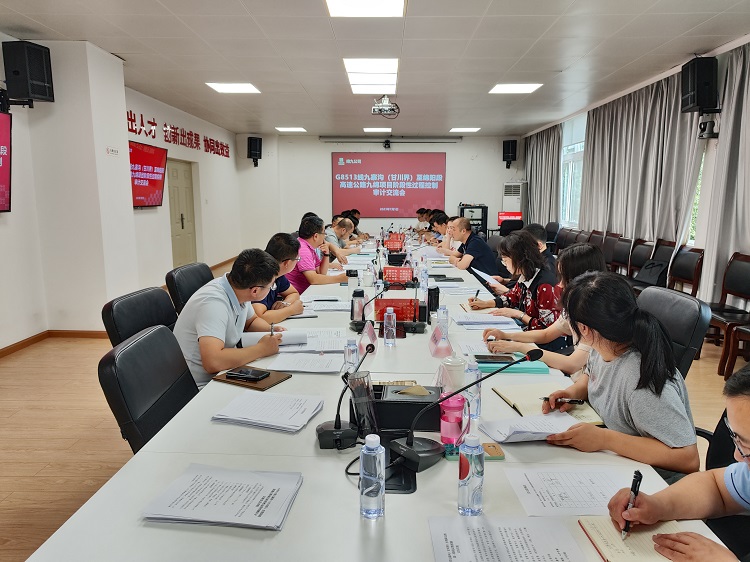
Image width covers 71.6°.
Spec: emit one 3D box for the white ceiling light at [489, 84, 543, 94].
[{"bbox_3d":[1.863,-2.555,6.900,0.600,0.020,0.600,0,9,1],"label":"white ceiling light"}]

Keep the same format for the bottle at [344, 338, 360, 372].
[{"bbox_3d":[-0.085,0.306,1.925,0.055,0.177,0.055,0,8,1],"label":"bottle"}]

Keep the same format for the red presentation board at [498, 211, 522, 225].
[{"bbox_3d":[2.955,-1.341,11.335,0.530,0.310,0.050,1,9,2],"label":"red presentation board"}]

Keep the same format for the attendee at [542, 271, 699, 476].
[{"bbox_3d":[0.753,0.582,1.590,0.560,1.233,0.540,0,9,-3],"label":"attendee"}]

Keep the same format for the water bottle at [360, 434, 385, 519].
[{"bbox_3d":[-0.005,0.425,1.130,0.053,0.183,0.053,1,9,2],"label":"water bottle"}]

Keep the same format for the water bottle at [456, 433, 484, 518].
[{"bbox_3d":[0.212,0.419,1.138,0.057,0.177,0.057,0,8,1],"label":"water bottle"}]

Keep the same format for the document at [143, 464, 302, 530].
[{"bbox_3d":[-0.336,0.493,1.203,0.295,0.014,0.210,2,9,9],"label":"document"}]

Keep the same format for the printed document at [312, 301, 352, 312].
[{"bbox_3d":[-0.240,0.164,3.219,0.285,0.012,0.220,0,9,3],"label":"printed document"}]

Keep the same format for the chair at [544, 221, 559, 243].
[{"bbox_3d":[2.660,-0.468,8.639,0.620,1.000,0.600,-2,10,-12],"label":"chair"}]

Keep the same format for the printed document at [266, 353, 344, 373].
[{"bbox_3d":[-0.270,0.336,2.165,0.297,0.010,0.210,1,9,9],"label":"printed document"}]

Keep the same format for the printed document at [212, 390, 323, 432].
[{"bbox_3d":[-0.346,0.418,1.673,0.310,0.016,0.235,4,10,19],"label":"printed document"}]

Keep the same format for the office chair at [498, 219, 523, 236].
[{"bbox_3d":[2.630,-0.697,10.121,0.600,0.970,0.600,0,9,0],"label":"office chair"}]

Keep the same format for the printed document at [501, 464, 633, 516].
[{"bbox_3d":[0.481,0.489,1.225,0.297,0.005,0.210,0,9,0],"label":"printed document"}]

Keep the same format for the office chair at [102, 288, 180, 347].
[{"bbox_3d":[-0.890,0.564,2.450,0.640,0.970,0.580,3,10,18],"label":"office chair"}]

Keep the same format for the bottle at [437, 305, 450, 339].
[{"bbox_3d":[0.332,0.197,2.515,0.055,0.174,0.055,0,9,0],"label":"bottle"}]

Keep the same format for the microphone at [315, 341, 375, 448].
[{"bbox_3d":[-0.076,0.320,1.556,0.135,0.252,0.300,2,10,12],"label":"microphone"}]

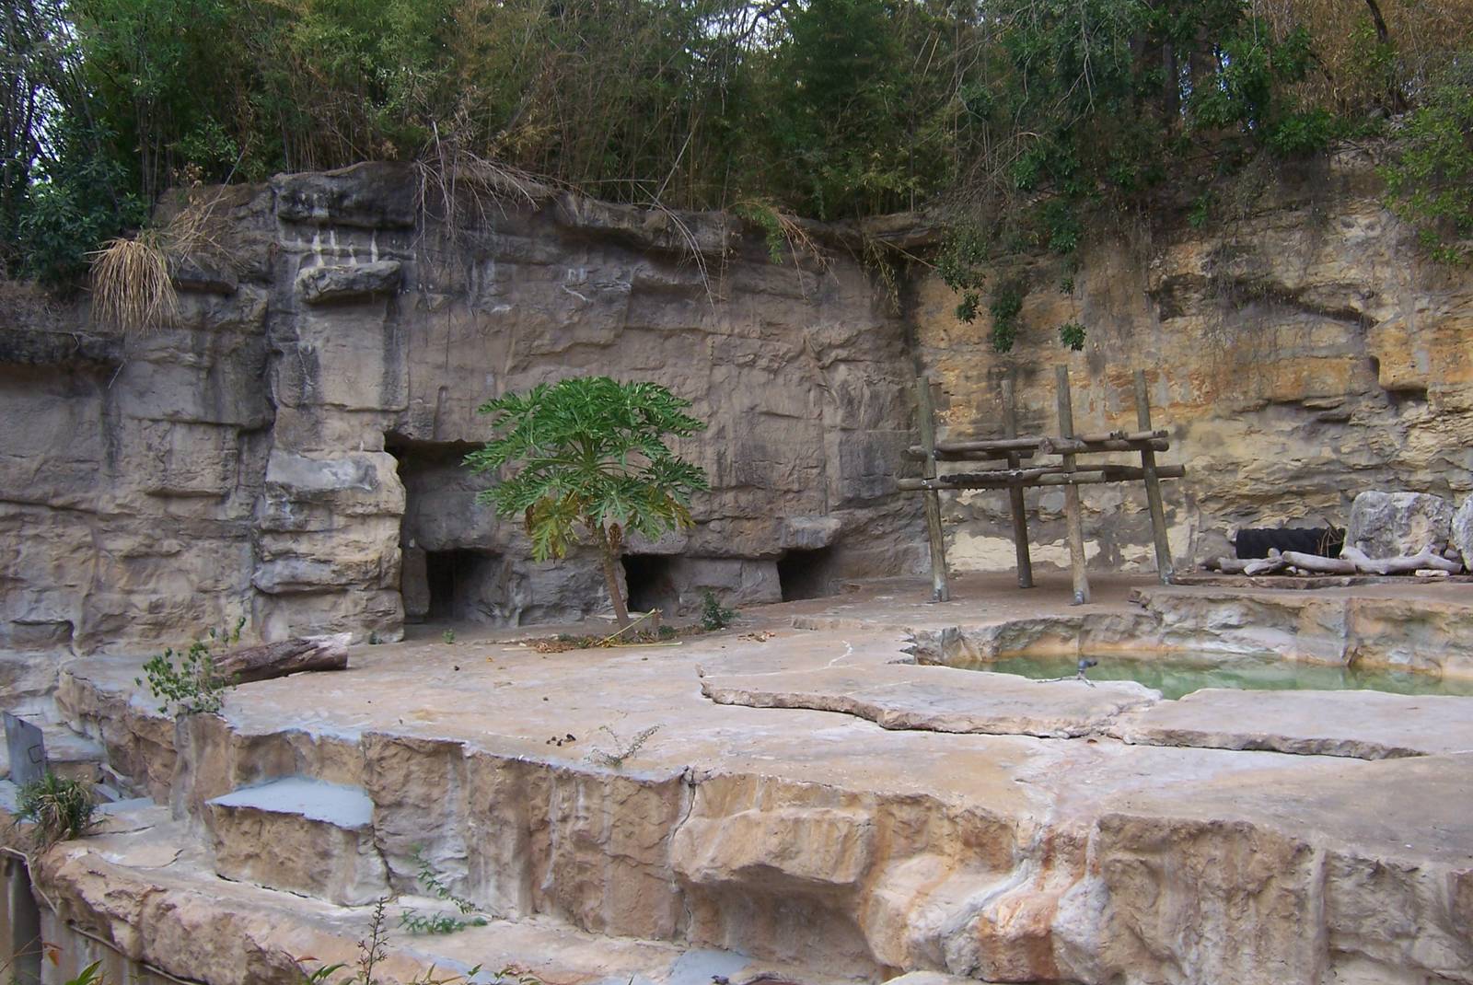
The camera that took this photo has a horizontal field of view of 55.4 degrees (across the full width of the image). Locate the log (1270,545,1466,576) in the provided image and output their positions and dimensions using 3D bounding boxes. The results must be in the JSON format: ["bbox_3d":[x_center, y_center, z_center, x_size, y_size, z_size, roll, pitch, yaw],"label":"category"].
[{"bbox_3d":[9.121,0.980,20.343,2.522,0.388,0.485,-2,1,22],"label":"log"}]

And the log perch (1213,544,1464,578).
[{"bbox_3d":[8.704,0.995,20.586,3.492,0.427,0.582,-2,1,22],"label":"log perch"}]

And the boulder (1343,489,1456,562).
[{"bbox_3d":[9.829,0.514,20.871,1.552,1.115,1.067,-2,1,18],"label":"boulder"}]

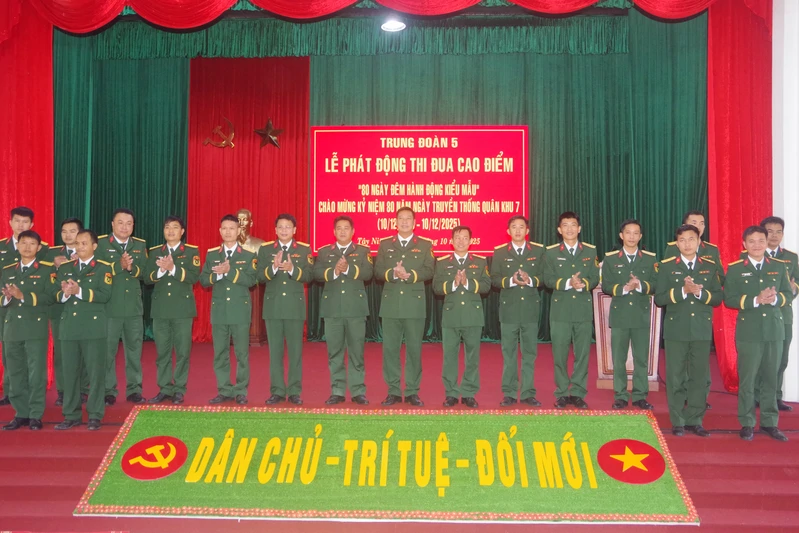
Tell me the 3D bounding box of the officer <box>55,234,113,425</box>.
[{"bbox_3d":[-2.747,0.549,6.000,0.460,1.700,0.400,0,-1,1],"label":"officer"}]

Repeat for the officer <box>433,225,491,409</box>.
[{"bbox_3d":[0.553,0.443,6.090,0.500,1.610,0.420,0,-1,5],"label":"officer"}]

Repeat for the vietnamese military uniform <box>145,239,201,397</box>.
[{"bbox_3d":[-2.053,0.481,6.250,0.460,1.420,0.360,0,-1,0],"label":"vietnamese military uniform"}]

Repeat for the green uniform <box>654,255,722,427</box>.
[{"bbox_3d":[2.408,0.644,5.727,0.567,1.466,0.380,0,-1,14],"label":"green uniform"}]

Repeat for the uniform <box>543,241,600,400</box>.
[{"bbox_3d":[1.497,0.474,5.990,0.505,1.405,0.400,0,0,3],"label":"uniform"}]

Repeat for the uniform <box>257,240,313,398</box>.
[{"bbox_3d":[-1.035,0.477,6.250,0.490,1.440,0.380,0,-1,-7],"label":"uniform"}]

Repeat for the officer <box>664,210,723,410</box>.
[{"bbox_3d":[2.542,0.368,5.940,0.492,1.716,0.450,0,0,6],"label":"officer"}]

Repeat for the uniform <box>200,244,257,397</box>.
[{"bbox_3d":[-1.541,0.495,6.200,0.505,1.390,0.400,0,0,-3],"label":"uniform"}]

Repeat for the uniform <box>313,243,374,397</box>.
[{"bbox_3d":[-0.501,0.482,6.160,0.555,1.400,0.400,0,0,0],"label":"uniform"}]

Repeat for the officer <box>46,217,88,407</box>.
[{"bbox_3d":[-2.931,0.391,6.156,0.466,1.662,0.420,0,-1,-9],"label":"officer"}]

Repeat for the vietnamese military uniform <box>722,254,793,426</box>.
[{"bbox_3d":[2.839,0.615,5.450,0.531,1.391,0.420,0,0,7],"label":"vietnamese military uniform"}]

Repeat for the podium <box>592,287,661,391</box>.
[{"bbox_3d":[2.403,0.751,7.359,0.680,1.087,0.480,0,-1,9],"label":"podium"}]

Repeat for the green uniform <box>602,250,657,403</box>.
[{"bbox_3d":[2.012,0.507,6.020,0.470,1.360,0.380,0,-1,14],"label":"green uniform"}]

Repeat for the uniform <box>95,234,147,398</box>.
[{"bbox_3d":[-2.496,0.453,6.190,0.477,1.488,0.420,0,0,-6],"label":"uniform"}]

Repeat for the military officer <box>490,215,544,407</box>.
[{"bbox_3d":[1.040,0.382,6.040,0.483,1.688,0.450,0,0,3],"label":"military officer"}]

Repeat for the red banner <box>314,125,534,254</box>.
[{"bbox_3d":[0.331,-1.215,11.100,3.501,2.102,0.050,0,-1,2],"label":"red banner"}]

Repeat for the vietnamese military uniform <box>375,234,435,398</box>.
[{"bbox_3d":[0.044,0.445,6.080,0.530,1.462,0.410,0,0,2],"label":"vietnamese military uniform"}]

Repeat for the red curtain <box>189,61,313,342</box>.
[{"bbox_3d":[-2.362,-1.083,10.800,1.915,4.552,0.200,0,0,2],"label":"red curtain"}]

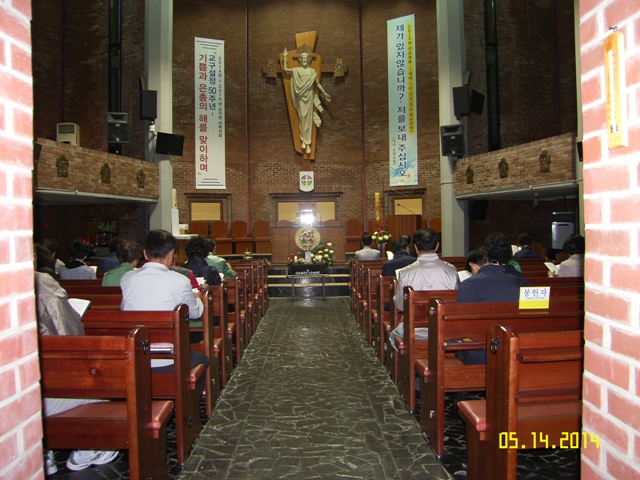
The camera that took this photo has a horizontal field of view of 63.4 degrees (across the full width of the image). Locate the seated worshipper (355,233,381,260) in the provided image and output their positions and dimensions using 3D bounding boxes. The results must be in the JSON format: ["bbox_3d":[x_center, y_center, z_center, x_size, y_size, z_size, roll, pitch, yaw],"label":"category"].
[{"bbox_3d":[0.840,0.586,9.400,0.500,1.370,0.750,-1,0,-1],"label":"seated worshipper"}]

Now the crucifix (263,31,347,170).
[{"bbox_3d":[-0.433,-4.148,15.450,2.480,4.100,0.550,-1,0,-1],"label":"crucifix"}]

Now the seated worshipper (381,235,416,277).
[{"bbox_3d":[0.900,0.600,5.720,0.460,1.300,0.700,-1,0,-2],"label":"seated worshipper"}]

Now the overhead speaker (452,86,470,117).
[{"bbox_3d":[3.300,-3.220,12.050,0.380,0.640,0.360,-1,8,15],"label":"overhead speaker"}]

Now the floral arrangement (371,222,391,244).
[{"bbox_3d":[1.531,-0.190,13.100,0.500,0.610,0.450,-1,0,-1],"label":"floral arrangement"}]

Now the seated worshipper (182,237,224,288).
[{"bbox_3d":[-1.090,0.620,4.860,0.460,1.290,0.700,-1,0,-2],"label":"seated worshipper"}]

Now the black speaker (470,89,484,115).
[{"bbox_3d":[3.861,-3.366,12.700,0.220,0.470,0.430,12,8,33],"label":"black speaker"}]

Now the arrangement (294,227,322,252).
[{"bbox_3d":[-0.255,-0.025,10.850,0.520,0.500,0.200,-1,0,-2],"label":"arrangement"}]

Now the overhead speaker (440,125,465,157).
[{"bbox_3d":[3.060,-2.290,11.950,0.470,0.680,0.420,-1,8,24],"label":"overhead speaker"}]

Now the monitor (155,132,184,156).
[{"bbox_3d":[-3.470,-2.209,12.000,0.700,0.460,0.080,-1,12,-39],"label":"monitor"}]

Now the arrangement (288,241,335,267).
[{"bbox_3d":[-0.180,0.280,10.950,0.960,0.560,0.380,-1,0,-2],"label":"arrangement"}]

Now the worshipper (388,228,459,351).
[{"bbox_3d":[0.830,0.585,4.200,0.520,1.340,0.750,-1,0,-2],"label":"worshipper"}]

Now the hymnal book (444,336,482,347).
[{"bbox_3d":[0.873,0.641,3.250,0.200,0.023,0.140,-1,0,-1],"label":"hymnal book"}]

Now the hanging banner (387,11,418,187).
[{"bbox_3d":[2.430,-4.031,15.100,0.870,4.900,0.040,-1,0,28],"label":"hanging banner"}]

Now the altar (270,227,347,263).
[{"bbox_3d":[-0.305,0.160,14.200,1.970,0.980,0.850,-1,0,-2],"label":"altar"}]

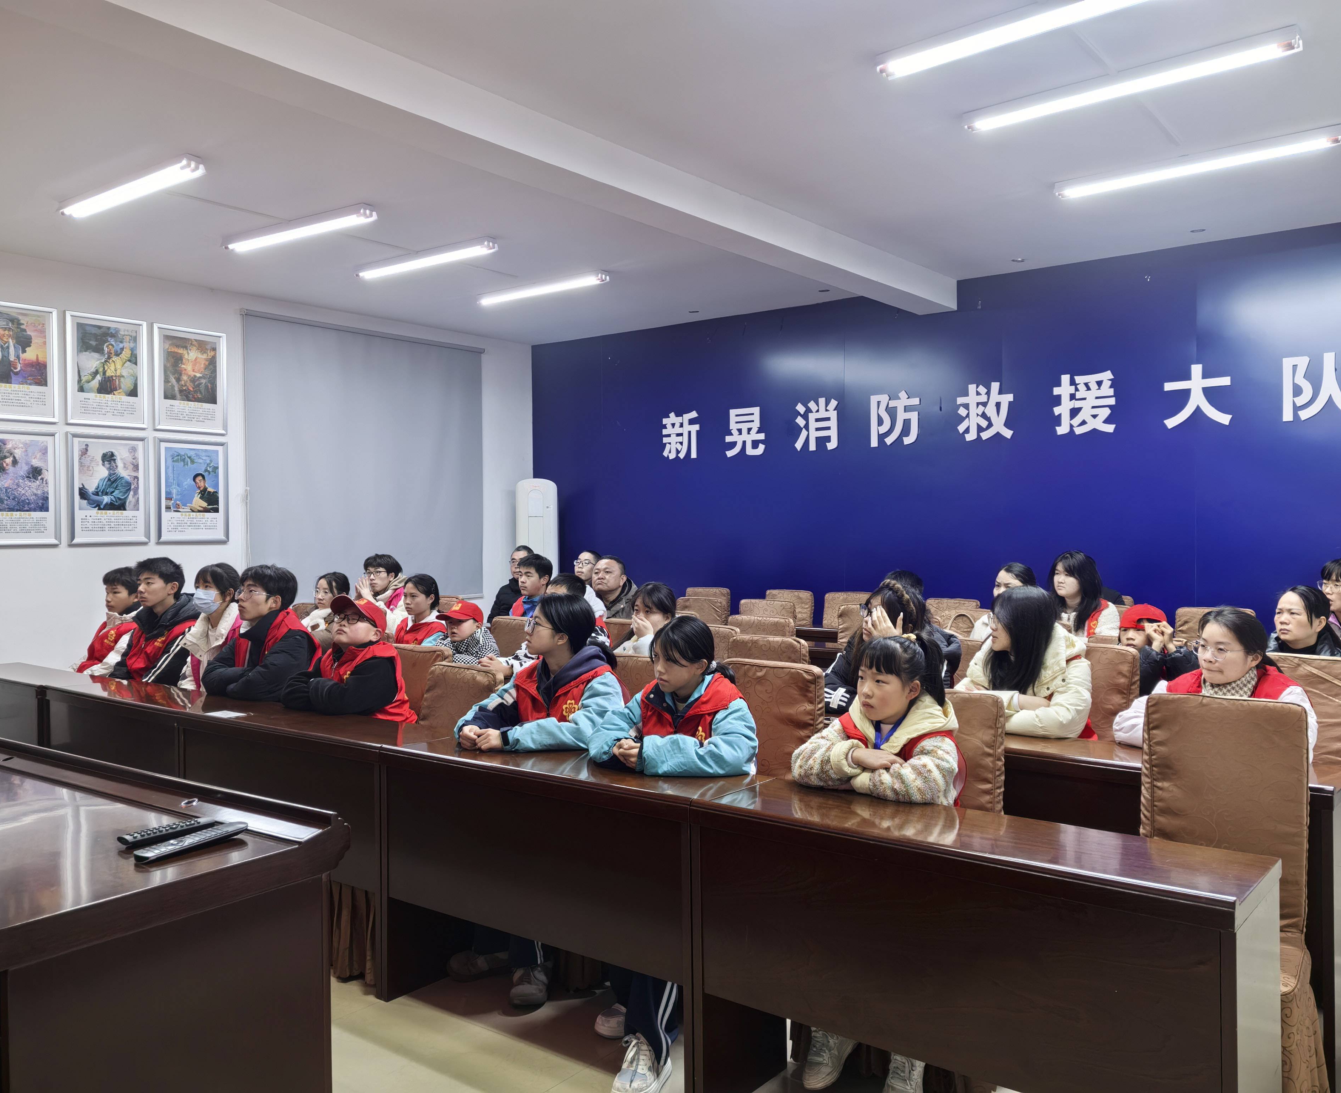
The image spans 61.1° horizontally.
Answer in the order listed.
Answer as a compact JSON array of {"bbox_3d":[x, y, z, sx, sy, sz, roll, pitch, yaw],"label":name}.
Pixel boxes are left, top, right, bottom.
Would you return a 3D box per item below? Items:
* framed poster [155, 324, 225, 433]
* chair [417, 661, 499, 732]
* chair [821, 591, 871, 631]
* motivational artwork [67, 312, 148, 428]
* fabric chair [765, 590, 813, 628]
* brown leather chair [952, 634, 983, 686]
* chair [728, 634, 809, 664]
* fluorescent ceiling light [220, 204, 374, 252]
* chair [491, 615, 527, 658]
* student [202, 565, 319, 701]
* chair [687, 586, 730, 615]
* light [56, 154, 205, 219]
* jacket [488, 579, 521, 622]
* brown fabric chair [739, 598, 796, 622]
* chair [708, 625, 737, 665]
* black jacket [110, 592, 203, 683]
[{"bbox_3d":[-3.301,-1.143,7.834,0.030,0.718,0.525,0,1,38],"label":"framed poster"},{"bbox_3d":[-0.729,0.881,3.615,0.450,0.980,0.530,0,1,38],"label":"chair"},{"bbox_3d":[1.111,0.820,7.850,0.440,0.965,0.560,0,1,38],"label":"chair"},{"bbox_3d":[-3.654,-1.138,7.386,0.030,0.718,0.525,0,1,38],"label":"motivational artwork"},{"bbox_3d":[0.730,0.846,8.244,0.440,1.000,0.540,0,1,39],"label":"fabric chair"},{"bbox_3d":[1.003,0.860,4.313,0.450,0.980,0.530,0,1,38],"label":"brown leather chair"},{"bbox_3d":[0.250,0.874,4.500,0.440,1.000,0.540,0,1,39],"label":"chair"},{"bbox_3d":[-2.068,-1.754,6.264,1.220,0.065,0.130,0,1,35],"label":"fluorescent ceiling light"},{"bbox_3d":[-0.839,0.866,5.660,0.450,0.980,0.530,0,1,38],"label":"chair"},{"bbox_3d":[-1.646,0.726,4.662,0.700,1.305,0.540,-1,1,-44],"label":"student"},{"bbox_3d":[0.151,0.817,8.683,0.440,0.965,0.560,0,1,38],"label":"chair"},{"bbox_3d":[-2.648,-1.740,5.521,1.220,0.065,0.130,0,1,37],"label":"light"},{"bbox_3d":[-1.043,0.549,8.119,0.500,0.640,0.380,0,1,38],"label":"jacket"},{"bbox_3d":[0.461,0.836,7.026,0.440,0.965,0.560,0,1,39],"label":"brown fabric chair"},{"bbox_3d":[-0.005,0.863,5.127,0.440,0.965,0.560,0,1,41],"label":"chair"},{"bbox_3d":[-2.297,0.532,5.272,0.460,0.620,0.520,-1,1,-44],"label":"black jacket"}]

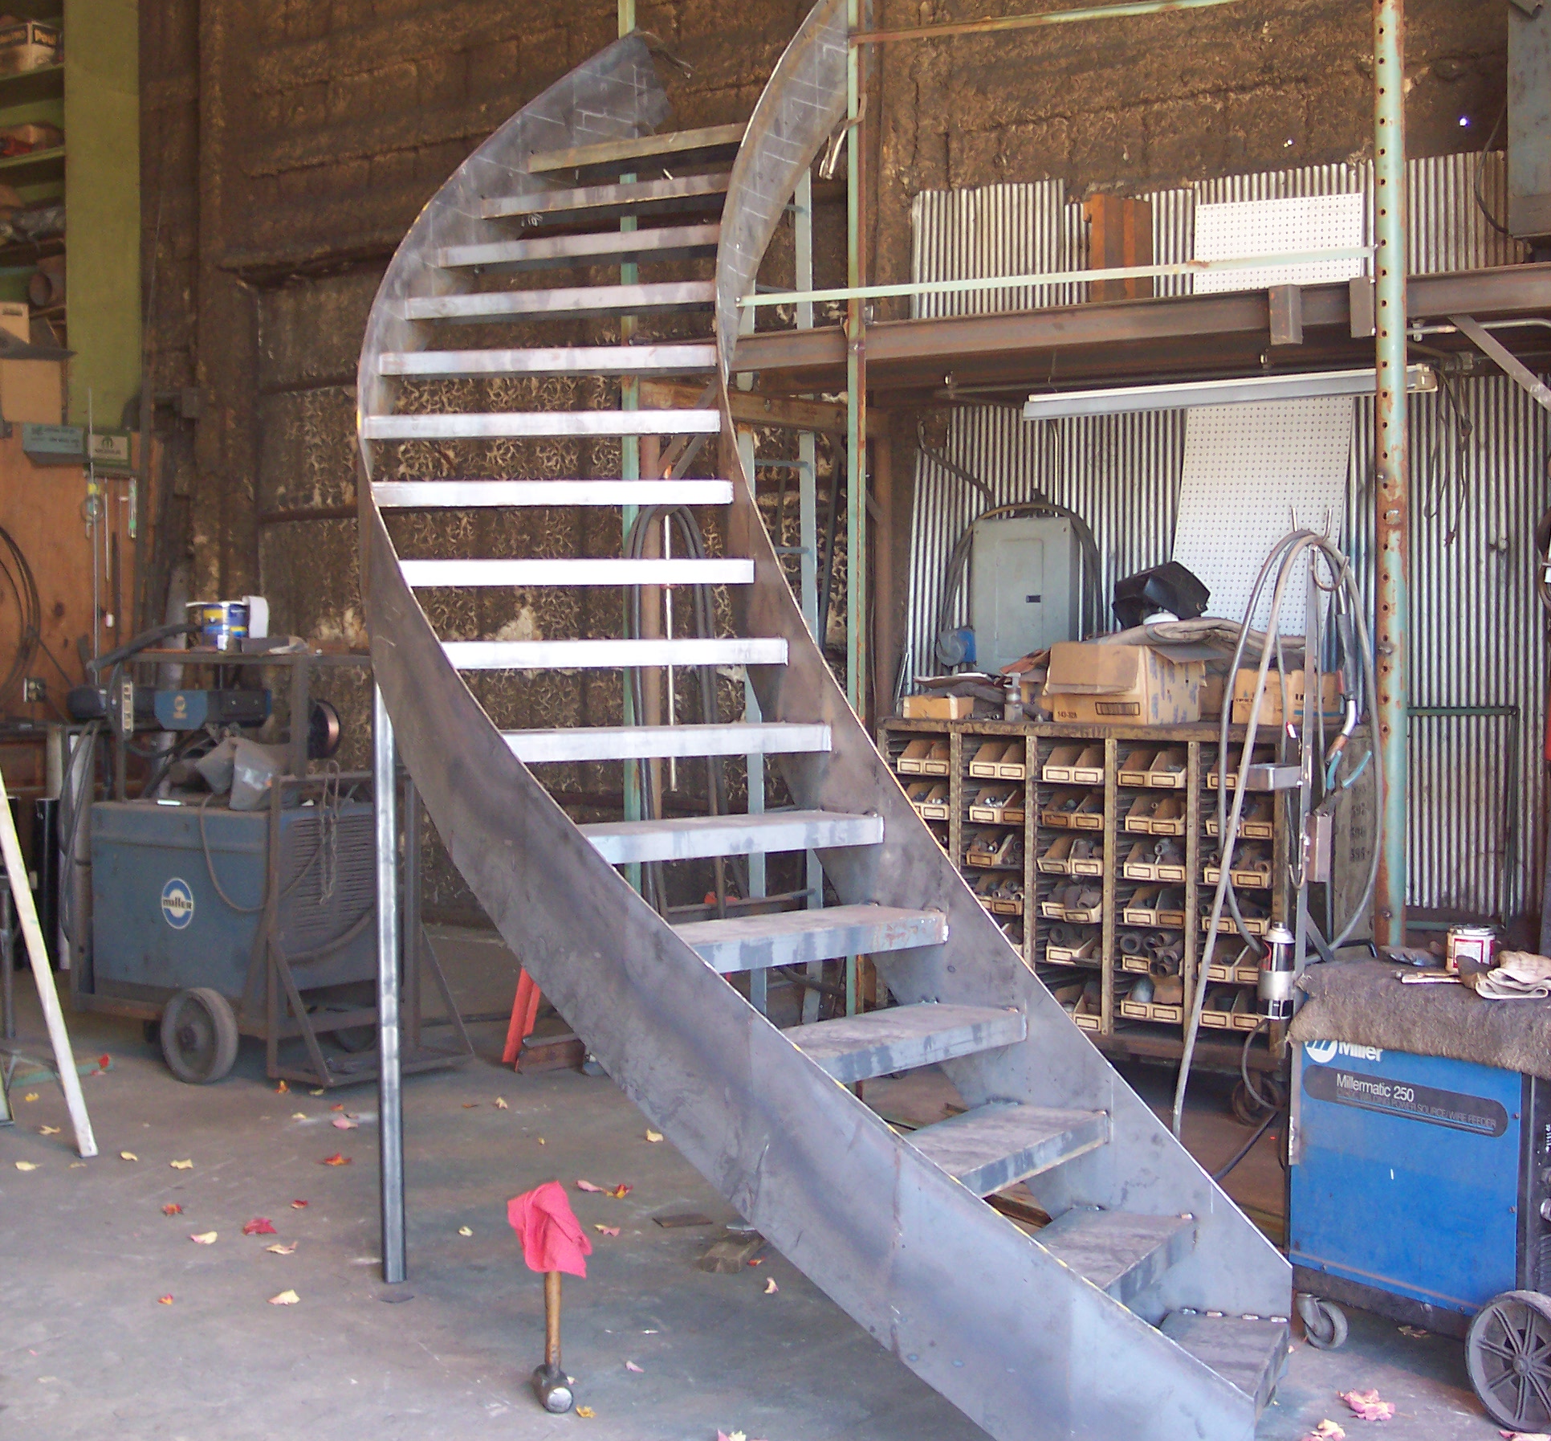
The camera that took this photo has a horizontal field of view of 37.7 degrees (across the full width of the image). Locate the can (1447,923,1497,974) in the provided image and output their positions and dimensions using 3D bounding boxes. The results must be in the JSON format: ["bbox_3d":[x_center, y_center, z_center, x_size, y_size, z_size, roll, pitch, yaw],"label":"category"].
[{"bbox_3d":[1.456,0.477,4.750,0.102,0.097,0.102,0,1,0],"label":"can"}]

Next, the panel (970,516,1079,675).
[{"bbox_3d":[0.900,-0.432,8.130,0.365,0.580,0.105,0,1,30],"label":"panel"}]

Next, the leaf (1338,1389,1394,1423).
[{"bbox_3d":[1.131,1.307,4.350,0.110,0.030,0.110,0,1,0],"label":"leaf"}]

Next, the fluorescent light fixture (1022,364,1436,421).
[{"bbox_3d":[1.370,-0.993,6.990,1.240,0.085,0.160,0,1,28],"label":"fluorescent light fixture"}]

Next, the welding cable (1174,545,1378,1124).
[{"bbox_3d":[1.070,0.278,4.850,0.450,1.400,0.300,0,1,0],"label":"welding cable"}]

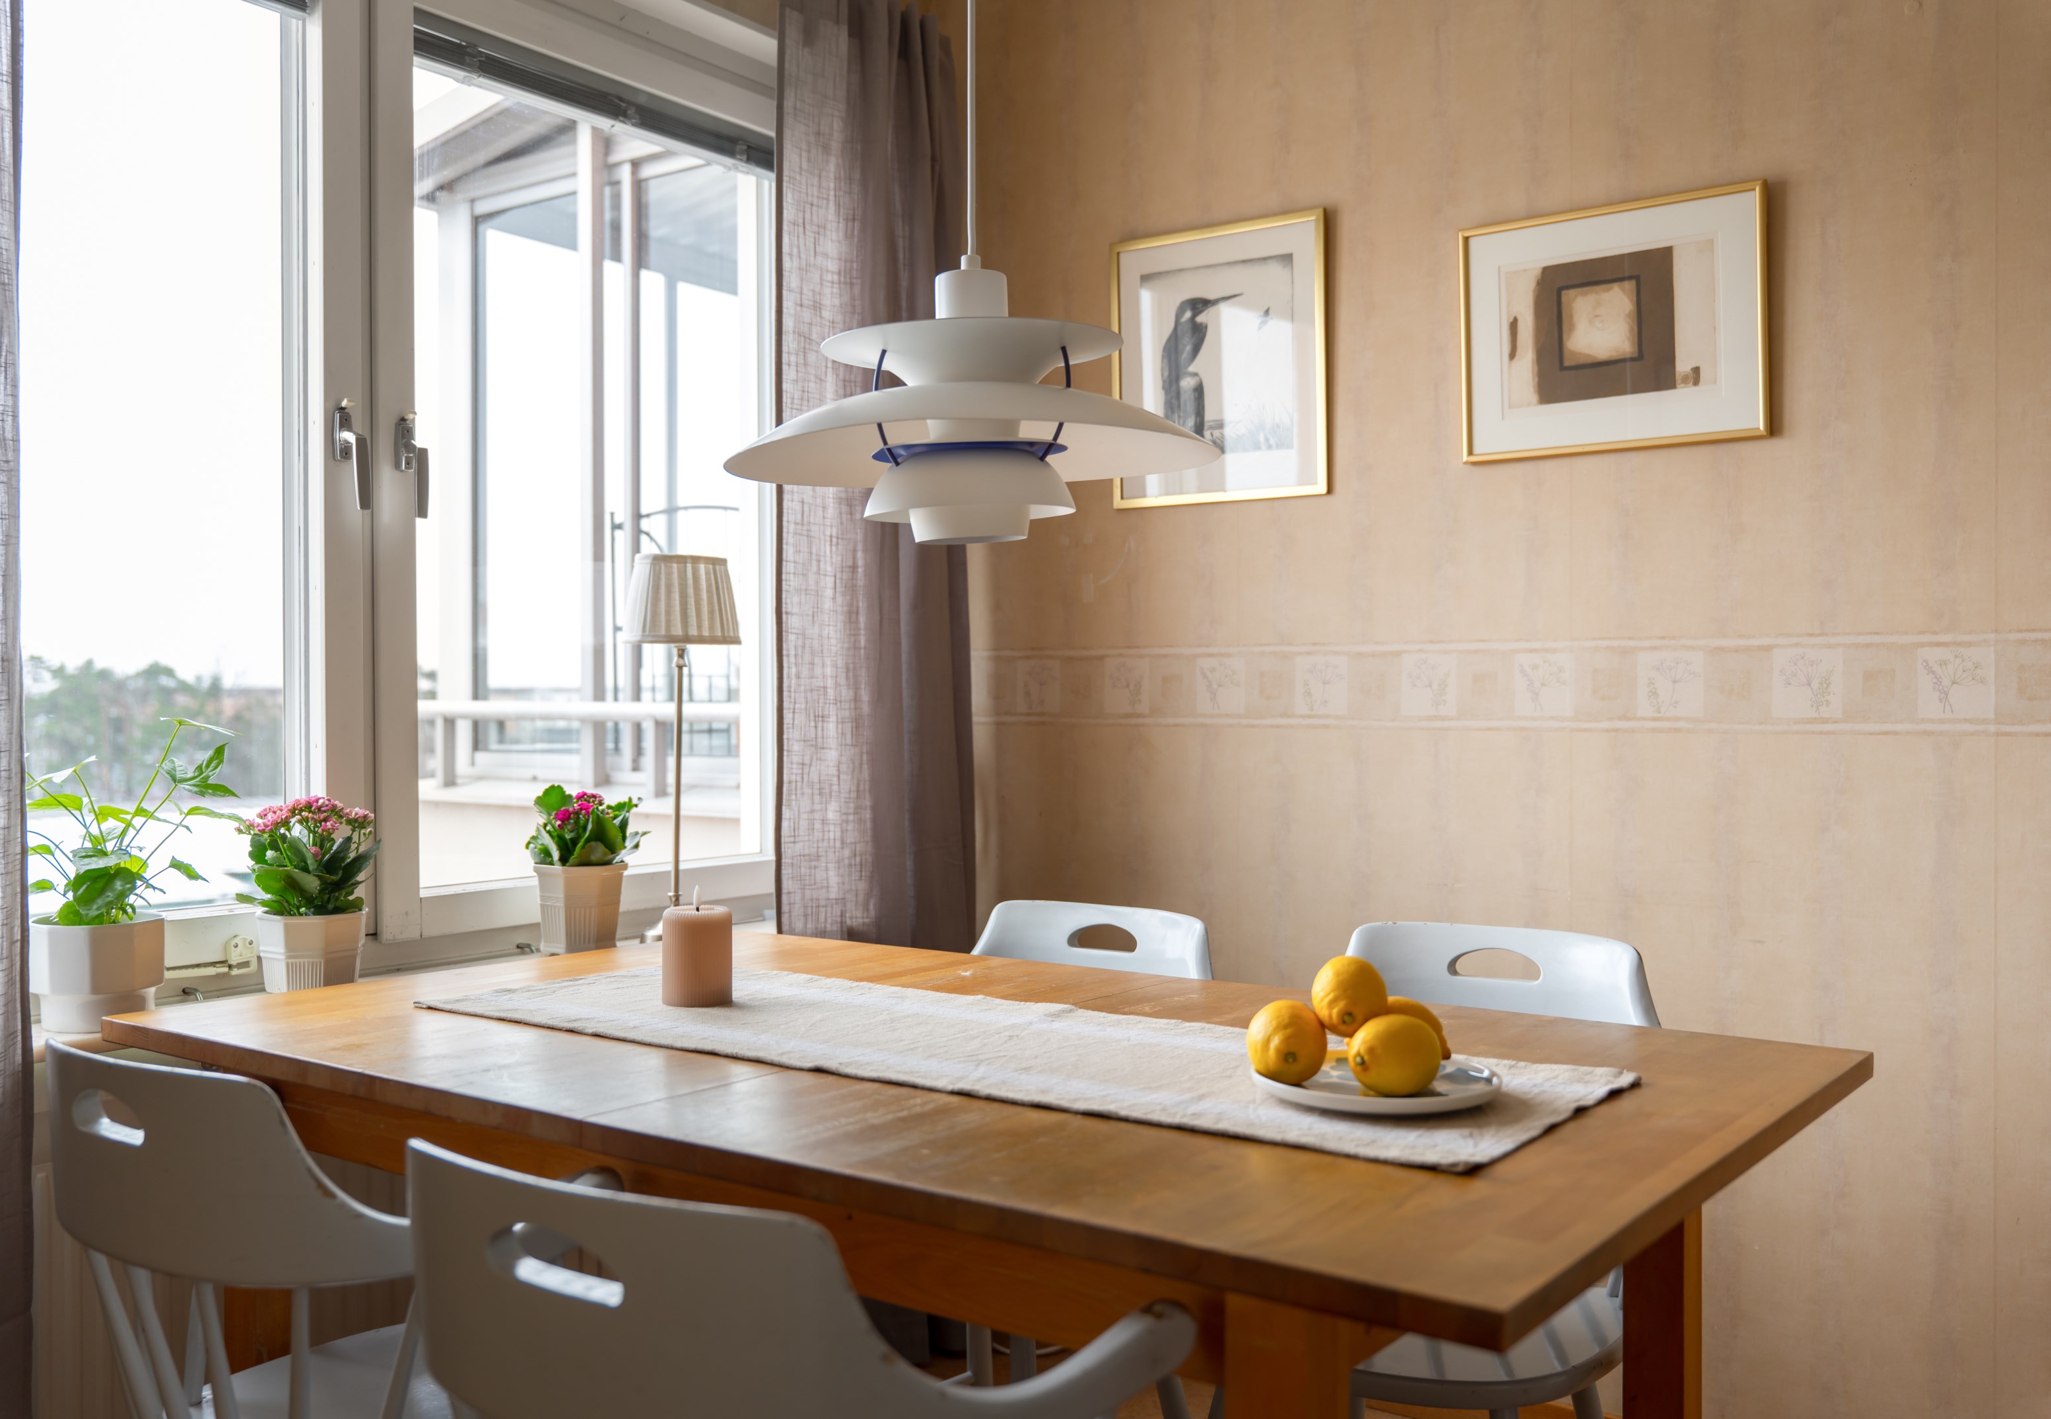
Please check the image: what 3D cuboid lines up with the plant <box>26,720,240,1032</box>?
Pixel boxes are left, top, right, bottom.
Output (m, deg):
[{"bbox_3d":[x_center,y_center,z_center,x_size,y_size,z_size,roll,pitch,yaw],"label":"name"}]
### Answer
[{"bbox_3d":[-1.014,0.181,1.985,0.240,0.338,0.260,0,0,35],"label":"plant"}]

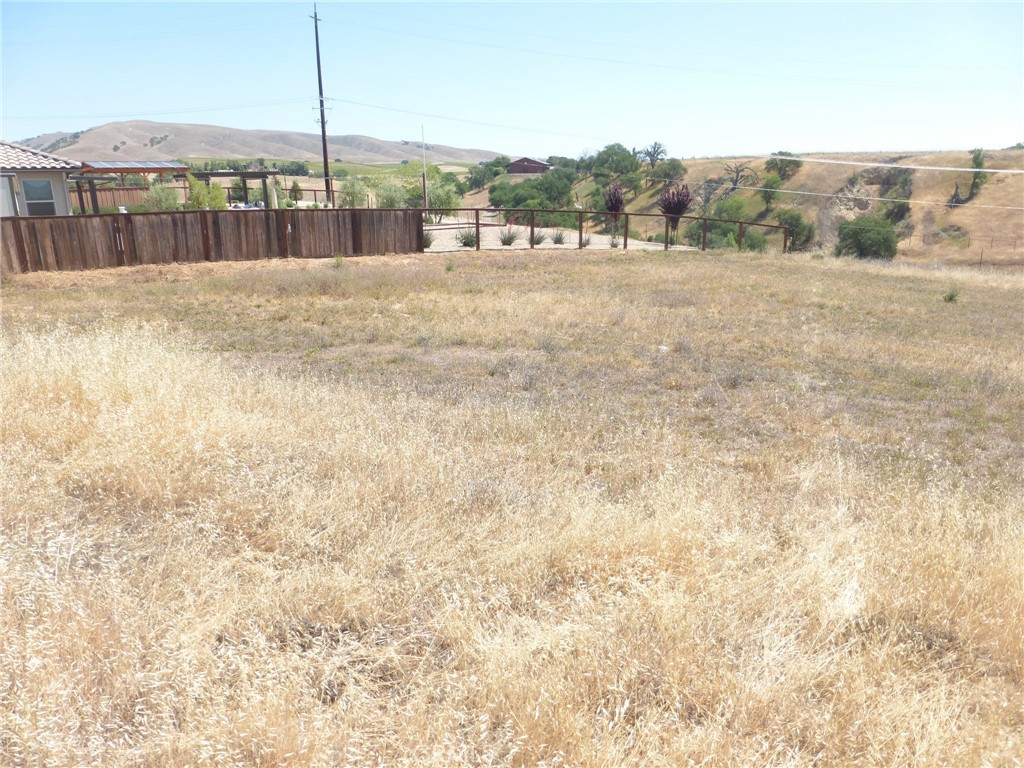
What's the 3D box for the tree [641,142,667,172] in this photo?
[{"bbox_3d":[36.336,-58.057,181.045,6.960,6.680,6.200,0,16,0],"label":"tree"}]

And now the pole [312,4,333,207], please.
[{"bbox_3d":[-14.786,-21.468,55.253,1.300,14.700,0.500,0,16,0],"label":"pole"}]

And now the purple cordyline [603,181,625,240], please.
[{"bbox_3d":[5.630,-9.503,39.000,1.099,3.055,1.099,1,15,8],"label":"purple cordyline"}]

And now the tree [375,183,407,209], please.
[{"bbox_3d":[-7.872,-11.792,46.000,2.073,2.465,2.073,-3,15,-9],"label":"tree"}]

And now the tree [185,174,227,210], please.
[{"bbox_3d":[-13.801,-8.216,31.969,1.950,2.380,1.800,0,16,0],"label":"tree"}]

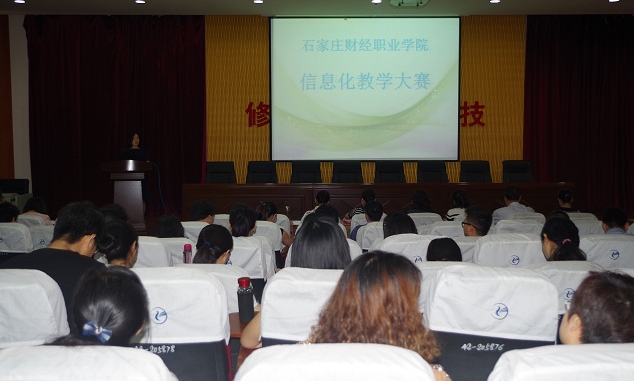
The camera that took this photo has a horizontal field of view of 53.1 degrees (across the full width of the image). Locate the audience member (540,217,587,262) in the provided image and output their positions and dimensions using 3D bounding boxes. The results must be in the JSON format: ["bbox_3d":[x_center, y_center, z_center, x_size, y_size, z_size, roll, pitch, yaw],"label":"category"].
[{"bbox_3d":[1.320,0.750,3.600,0.460,1.240,0.720,-1,4,-7],"label":"audience member"}]

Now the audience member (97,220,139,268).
[{"bbox_3d":[-1.106,0.721,3.514,0.450,1.150,0.650,0,5,0],"label":"audience member"}]

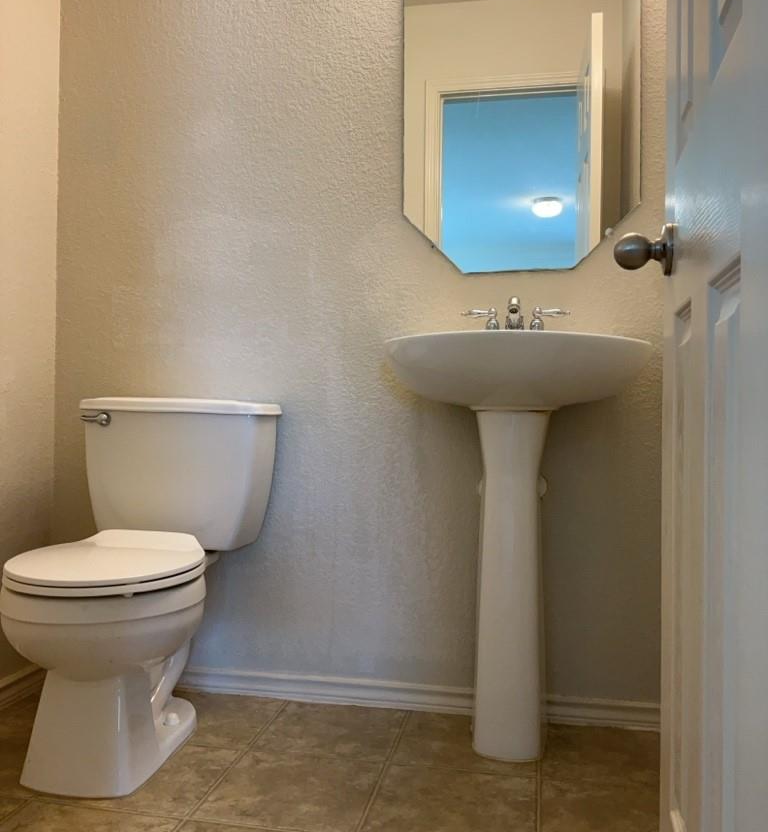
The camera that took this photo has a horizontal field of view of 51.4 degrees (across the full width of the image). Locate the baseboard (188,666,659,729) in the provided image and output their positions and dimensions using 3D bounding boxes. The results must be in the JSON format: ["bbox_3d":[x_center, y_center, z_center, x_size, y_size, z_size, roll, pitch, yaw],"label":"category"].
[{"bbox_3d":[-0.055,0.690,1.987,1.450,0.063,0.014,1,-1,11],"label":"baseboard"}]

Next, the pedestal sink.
[{"bbox_3d":[0.271,0.277,1.702,0.560,0.894,0.459,1,-1,11],"label":"pedestal sink"}]

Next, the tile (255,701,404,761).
[{"bbox_3d":[-0.111,0.724,1.835,0.298,0.010,0.307,1,-1,11],"label":"tile"}]

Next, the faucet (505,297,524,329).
[{"bbox_3d":[0.293,-0.225,1.796,0.043,0.087,0.120,1,-1,11],"label":"faucet"}]

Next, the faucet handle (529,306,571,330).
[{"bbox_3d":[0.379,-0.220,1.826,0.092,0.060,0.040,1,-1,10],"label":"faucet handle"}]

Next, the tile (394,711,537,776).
[{"bbox_3d":[0.188,0.728,1.778,0.298,0.010,0.307,1,-1,11],"label":"tile"}]

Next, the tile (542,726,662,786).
[{"bbox_3d":[0.483,0.733,1.721,0.292,0.010,0.307,1,-1,11],"label":"tile"}]

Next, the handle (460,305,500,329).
[{"bbox_3d":[0.222,-0.220,1.853,0.091,0.064,0.034,1,-1,11],"label":"handle"}]

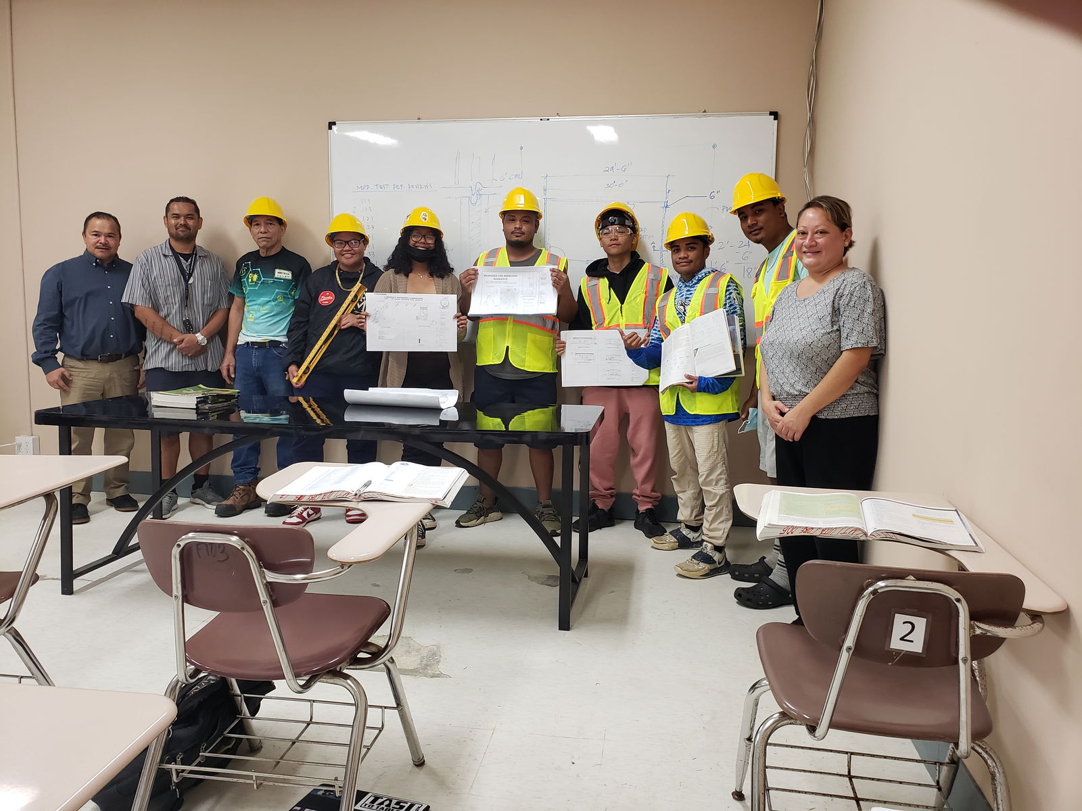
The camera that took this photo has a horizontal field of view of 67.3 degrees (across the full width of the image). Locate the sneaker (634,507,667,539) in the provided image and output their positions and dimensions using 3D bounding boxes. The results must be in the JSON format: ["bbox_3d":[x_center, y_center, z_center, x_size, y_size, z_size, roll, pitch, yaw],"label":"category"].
[{"bbox_3d":[0.584,0.617,4.348,0.105,0.115,0.285,-2,7,-24],"label":"sneaker"}]

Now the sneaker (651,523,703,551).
[{"bbox_3d":[0.695,0.641,4.005,0.290,0.120,0.108,0,6,-5],"label":"sneaker"}]

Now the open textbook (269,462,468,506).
[{"bbox_3d":[-0.423,0.192,2.067,0.440,0.040,0.285,1,10,4],"label":"open textbook"}]

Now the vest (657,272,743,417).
[{"bbox_3d":[0.720,-0.278,3.692,0.430,0.660,0.270,7,9,40],"label":"vest"}]

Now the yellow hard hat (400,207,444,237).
[{"bbox_3d":[-0.591,-0.918,4.041,0.225,0.155,0.280,0,-5,-10],"label":"yellow hard hat"}]

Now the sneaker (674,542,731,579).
[{"bbox_3d":[0.732,0.695,3.662,0.285,0.120,0.110,-2,7,-24],"label":"sneaker"}]

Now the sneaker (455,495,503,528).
[{"bbox_3d":[-0.333,0.576,4.433,0.290,0.125,0.108,-4,8,-39],"label":"sneaker"}]

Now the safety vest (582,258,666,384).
[{"bbox_3d":[0.424,-0.416,4.156,0.460,0.640,0.270,2,6,9],"label":"safety vest"}]

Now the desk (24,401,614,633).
[{"bbox_3d":[-0.852,0.388,3.409,2.176,0.747,0.740,2,7,8],"label":"desk"}]

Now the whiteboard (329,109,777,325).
[{"bbox_3d":[0.001,-0.947,4.416,2.440,1.215,0.025,2,6,9],"label":"whiteboard"}]

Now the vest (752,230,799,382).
[{"bbox_3d":[0.979,-0.377,3.233,0.280,0.640,0.450,-3,7,-31],"label":"vest"}]

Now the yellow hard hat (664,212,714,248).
[{"bbox_3d":[0.680,-0.808,3.735,0.225,0.160,0.285,-2,4,37],"label":"yellow hard hat"}]

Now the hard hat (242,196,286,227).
[{"bbox_3d":[-1.486,-1.046,4.382,0.225,0.160,0.285,0,-7,-7],"label":"hard hat"}]

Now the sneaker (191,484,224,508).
[{"bbox_3d":[-1.953,0.523,4.779,0.300,0.120,0.110,6,8,35],"label":"sneaker"}]

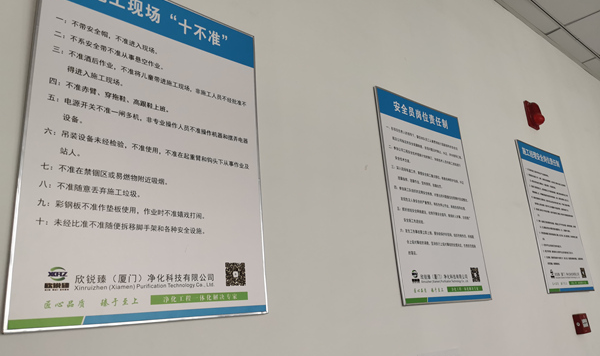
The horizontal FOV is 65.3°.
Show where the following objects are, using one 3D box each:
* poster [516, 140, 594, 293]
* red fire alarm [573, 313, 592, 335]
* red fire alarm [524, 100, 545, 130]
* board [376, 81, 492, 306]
[{"bbox_3d":[1.221,0.190,2.240,0.502,0.705,0.014,10,-22,-40],"label":"poster"},{"bbox_3d":[1.267,0.654,2.099,0.086,0.086,0.034,10,-22,-40],"label":"red fire alarm"},{"bbox_3d":[1.206,-0.322,2.381,0.096,0.143,0.060,10,-22,-40],"label":"red fire alarm"},{"bbox_3d":[0.464,0.065,1.599,0.502,0.705,0.014,10,-22,-40],"label":"board"}]

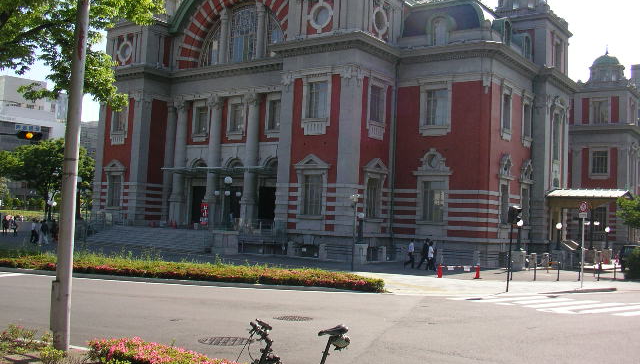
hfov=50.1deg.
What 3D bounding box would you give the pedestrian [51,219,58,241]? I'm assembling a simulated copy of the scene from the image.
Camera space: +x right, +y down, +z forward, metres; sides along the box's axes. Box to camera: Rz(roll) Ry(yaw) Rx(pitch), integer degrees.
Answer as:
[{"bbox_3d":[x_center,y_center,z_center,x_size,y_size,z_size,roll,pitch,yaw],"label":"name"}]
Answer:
[{"bbox_3d":[-19.950,3.591,51.500,0.450,1.660,0.500,0,-5,36],"label":"pedestrian"}]

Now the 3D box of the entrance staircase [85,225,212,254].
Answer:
[{"bbox_3d":[-11.161,4.105,49.492,13.900,1.350,3.600,0,-5,36],"label":"entrance staircase"}]

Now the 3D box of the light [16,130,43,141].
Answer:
[{"bbox_3d":[-14.423,-2.301,34.000,1.200,0.430,0.360,3,-4,-9],"label":"light"}]

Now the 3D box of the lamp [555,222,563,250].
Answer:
[{"bbox_3d":[16.632,3.816,47.775,0.420,1.933,0.420,0,-5,36],"label":"lamp"}]

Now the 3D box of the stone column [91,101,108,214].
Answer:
[{"bbox_3d":[-19.110,-1.853,60.000,1.100,10.293,0.700,0,-5,36],"label":"stone column"}]

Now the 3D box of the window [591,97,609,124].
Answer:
[{"bbox_3d":[30.522,-7.705,74.712,1.950,2.850,0.400,0,-5,36],"label":"window"}]

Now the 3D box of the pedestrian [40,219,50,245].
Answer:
[{"bbox_3d":[-18.473,3.362,46.021,0.600,1.714,0.520,2,-4,7],"label":"pedestrian"}]

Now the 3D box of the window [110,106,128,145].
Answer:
[{"bbox_3d":[-17.060,-4.814,58.012,2.100,3.350,0.400,0,-5,36],"label":"window"}]

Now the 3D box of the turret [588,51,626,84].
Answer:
[{"bbox_3d":[32.485,-12.905,77.239,4.000,3.750,4.000,0,-5,36],"label":"turret"}]

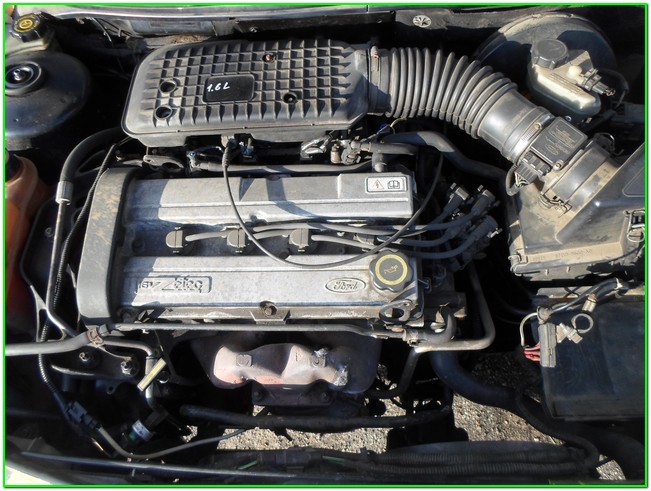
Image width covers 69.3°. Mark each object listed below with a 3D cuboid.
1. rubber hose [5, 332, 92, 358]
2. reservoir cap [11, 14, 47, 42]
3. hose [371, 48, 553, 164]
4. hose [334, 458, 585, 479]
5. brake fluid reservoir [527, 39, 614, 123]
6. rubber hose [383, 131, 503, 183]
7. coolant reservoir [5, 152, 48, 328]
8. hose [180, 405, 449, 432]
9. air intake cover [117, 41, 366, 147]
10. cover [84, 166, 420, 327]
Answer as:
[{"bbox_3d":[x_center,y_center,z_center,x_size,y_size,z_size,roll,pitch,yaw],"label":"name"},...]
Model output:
[{"bbox_3d":[-0.392,0.139,0.662,0.140,0.022,0.028,-4,68,-2],"label":"rubber hose"},{"bbox_3d":[-0.487,-0.355,0.769,0.051,0.025,0.051,0,67,0],"label":"reservoir cap"},{"bbox_3d":[0.207,-0.230,0.757,0.280,0.095,0.128,23,69,9],"label":"hose"},{"bbox_3d":[0.185,0.314,0.660,0.350,0.018,0.024,0,67,0],"label":"hose"},{"bbox_3d":[0.393,-0.266,0.770,0.120,0.080,0.078,23,69,9],"label":"brake fluid reservoir"},{"bbox_3d":[0.192,-0.148,0.781,0.210,0.030,0.045,16,68,6],"label":"rubber hose"},{"bbox_3d":[-0.545,-0.005,0.760,0.140,0.165,0.230,0,67,0],"label":"coolant reservoir"},{"bbox_3d":[-0.020,0.299,0.818,0.460,0.028,0.040,0,67,0],"label":"hose"},{"bbox_3d":[-0.127,-0.255,0.798,0.385,0.080,0.172,-1,67,-1],"label":"air intake cover"},{"bbox_3d":[-0.105,0.003,0.719,0.467,0.085,0.232,0,67,0],"label":"cover"}]

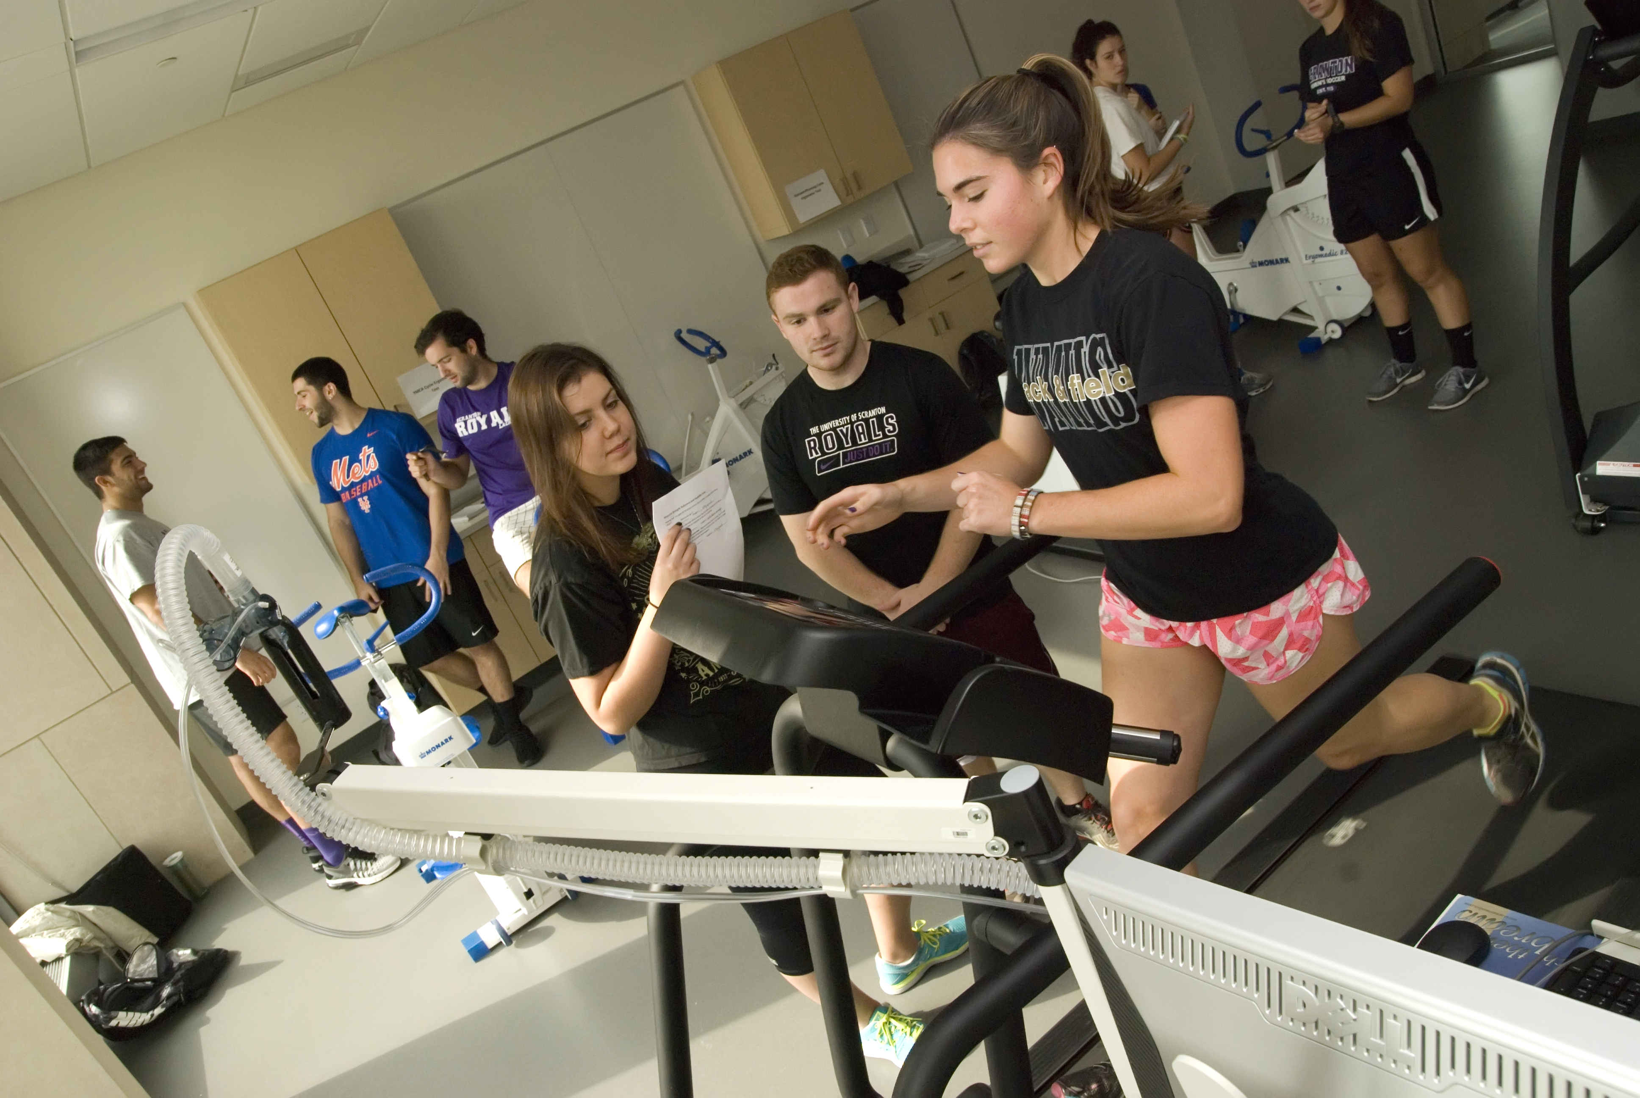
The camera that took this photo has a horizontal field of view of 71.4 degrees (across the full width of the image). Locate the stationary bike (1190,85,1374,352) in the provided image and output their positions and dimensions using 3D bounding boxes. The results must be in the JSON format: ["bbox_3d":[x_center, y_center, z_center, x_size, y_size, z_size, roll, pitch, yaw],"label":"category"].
[{"bbox_3d":[2.031,-1.549,5.431,0.560,1.130,1.150,-32,19,-21],"label":"stationary bike"}]

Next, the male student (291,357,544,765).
[{"bbox_3d":[-1.613,0.060,4.670,0.560,1.780,0.480,-30,19,-15],"label":"male student"}]

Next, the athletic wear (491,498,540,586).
[{"bbox_3d":[-1.205,-0.075,4.821,0.400,0.410,0.320,-29,18,-10],"label":"athletic wear"}]

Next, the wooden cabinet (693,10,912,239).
[{"bbox_3d":[-0.070,-2.368,6.393,0.935,0.935,0.301,-34,21,-24],"label":"wooden cabinet"}]

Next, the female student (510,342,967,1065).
[{"bbox_3d":[-0.165,0.355,2.219,0.480,1.630,0.520,-20,19,15],"label":"female student"}]

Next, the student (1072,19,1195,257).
[{"bbox_3d":[1.544,-1.407,4.761,0.460,1.680,0.450,-19,19,16],"label":"student"}]

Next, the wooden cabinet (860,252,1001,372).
[{"bbox_3d":[0.550,-1.182,6.691,0.926,0.850,0.620,-34,21,-24],"label":"wooden cabinet"}]

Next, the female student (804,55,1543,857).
[{"bbox_3d":[0.541,0.085,1.643,0.920,1.570,0.540,-34,21,-24],"label":"female student"}]

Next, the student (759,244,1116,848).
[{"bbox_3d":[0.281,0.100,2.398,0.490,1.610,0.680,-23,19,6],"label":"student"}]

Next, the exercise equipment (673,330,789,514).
[{"bbox_3d":[-0.589,-0.567,6.118,1.150,1.130,0.560,-30,19,-15],"label":"exercise equipment"}]

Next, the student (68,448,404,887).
[{"bbox_3d":[-2.151,0.452,4.181,0.470,1.800,0.480,-23,19,7],"label":"student"}]

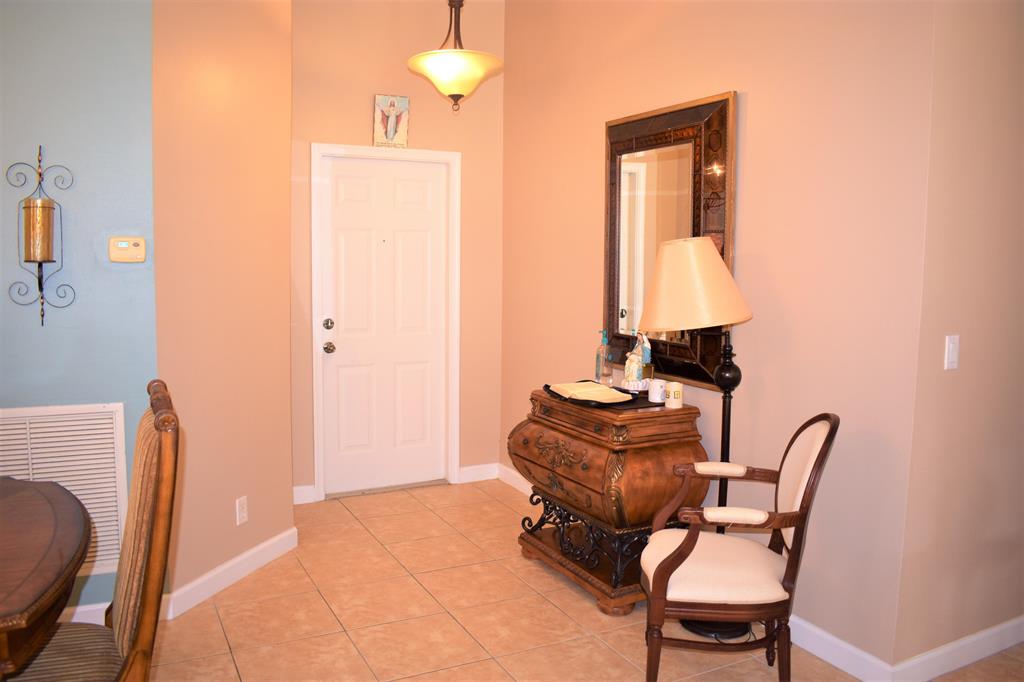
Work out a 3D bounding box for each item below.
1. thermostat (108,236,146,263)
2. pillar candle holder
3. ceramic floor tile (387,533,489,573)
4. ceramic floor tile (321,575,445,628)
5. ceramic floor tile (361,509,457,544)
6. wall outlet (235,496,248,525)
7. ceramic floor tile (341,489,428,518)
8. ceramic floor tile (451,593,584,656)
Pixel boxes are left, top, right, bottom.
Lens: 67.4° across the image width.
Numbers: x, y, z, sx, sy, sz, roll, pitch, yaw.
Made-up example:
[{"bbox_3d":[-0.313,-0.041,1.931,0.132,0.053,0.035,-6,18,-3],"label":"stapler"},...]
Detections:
[{"bbox_3d":[-1.411,-0.334,2.818,0.127,0.094,0.030,-2,6,-28],"label":"thermostat"},{"bbox_3d":[-1.665,-0.366,2.716,0.192,0.617,0.110,-1,6,-27],"label":"pillar candle holder"},{"bbox_3d":[-0.375,1.075,3.887,0.427,0.010,0.427,-1,6,-27],"label":"ceramic floor tile"},{"bbox_3d":[-0.548,1.101,3.230,0.427,0.013,0.427,-2,6,-27],"label":"ceramic floor tile"},{"bbox_3d":[-0.573,1.037,4.269,0.427,0.010,0.427,-1,6,-27],"label":"ceramic floor tile"},{"bbox_3d":[-1.214,0.768,3.469,0.010,0.115,0.071,3,5,18],"label":"wall outlet"},{"bbox_3d":[-0.759,0.983,4.570,0.426,0.013,0.426,-2,6,-27],"label":"ceramic floor tile"},{"bbox_3d":[0.036,1.126,3.040,0.427,0.013,0.427,-2,6,-27],"label":"ceramic floor tile"}]

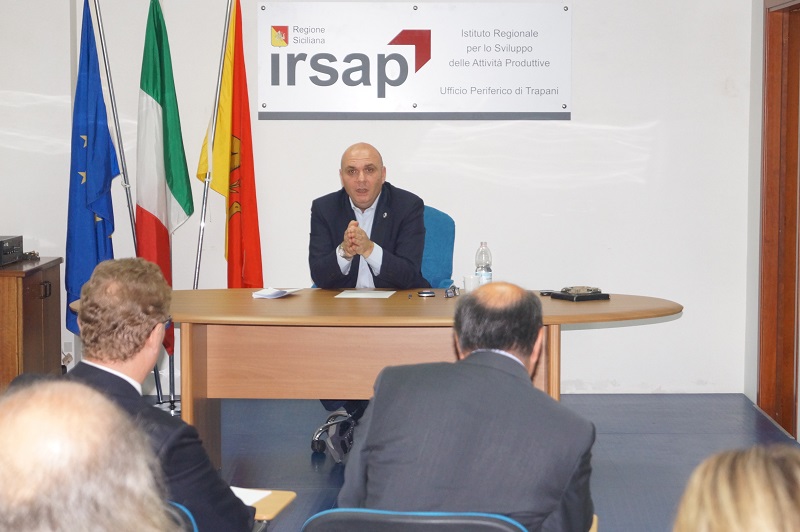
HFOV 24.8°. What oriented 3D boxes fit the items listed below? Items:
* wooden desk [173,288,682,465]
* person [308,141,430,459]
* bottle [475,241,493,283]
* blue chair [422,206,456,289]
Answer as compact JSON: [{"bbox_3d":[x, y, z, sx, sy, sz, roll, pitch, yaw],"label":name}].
[{"bbox_3d":[-0.087,0.505,7.072,2.340,0.727,1.040,0,5,1],"label":"wooden desk"},{"bbox_3d":[-0.127,0.153,7.705,0.520,1.320,0.800,0,5,4],"label":"person"},{"bbox_3d":[0.329,0.018,7.224,0.067,0.220,0.067,0,5,1],"label":"bottle"},{"bbox_3d":[-0.067,0.257,7.954,0.630,1.070,0.640,0,5,1],"label":"blue chair"}]

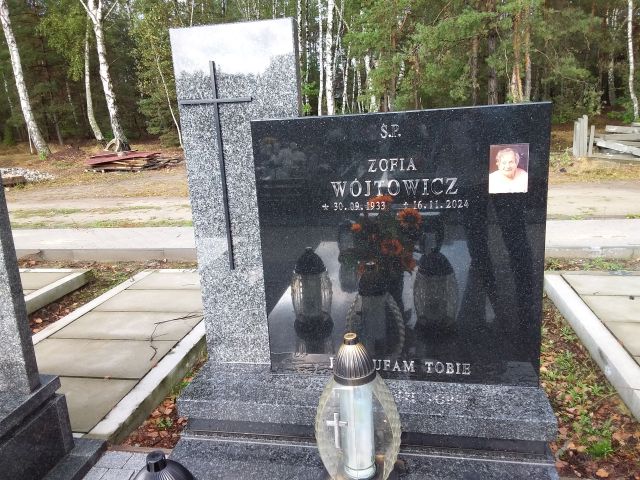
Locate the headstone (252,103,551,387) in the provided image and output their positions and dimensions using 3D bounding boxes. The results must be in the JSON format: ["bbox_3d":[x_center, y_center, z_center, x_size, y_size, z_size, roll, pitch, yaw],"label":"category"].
[{"bbox_3d":[0.207,0.029,1.413,0.750,0.731,0.060,0,12,13],"label":"headstone"}]

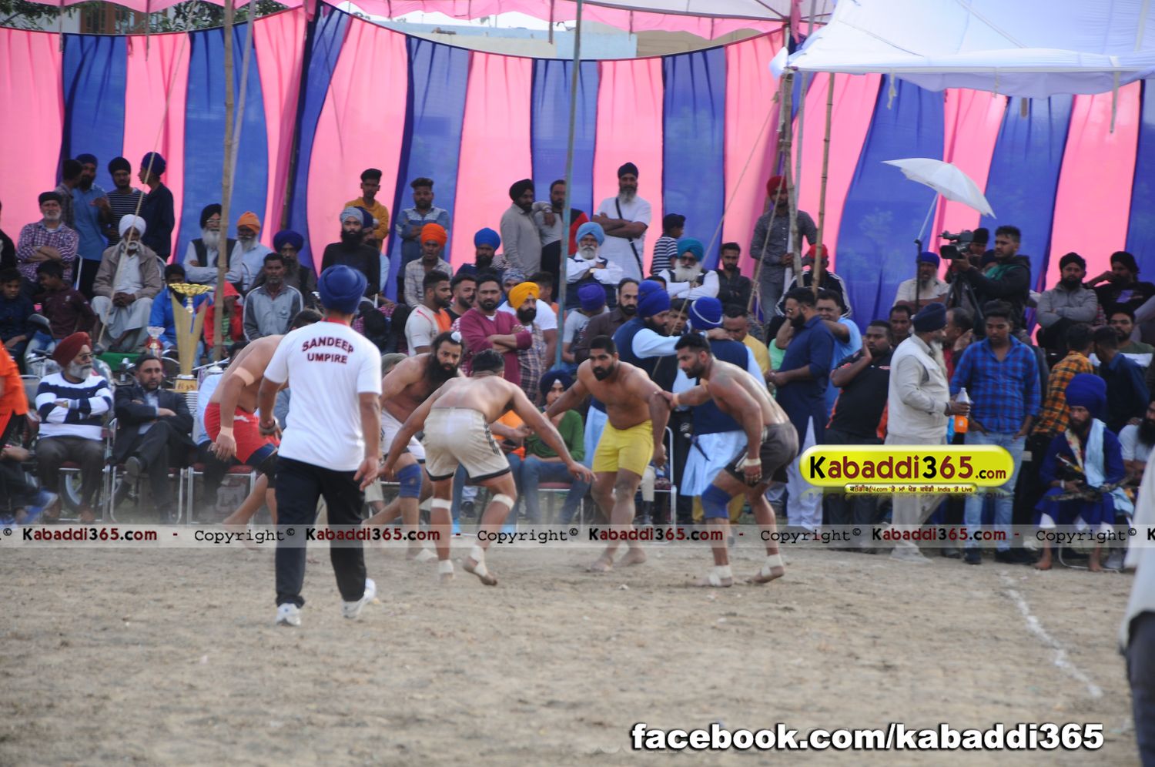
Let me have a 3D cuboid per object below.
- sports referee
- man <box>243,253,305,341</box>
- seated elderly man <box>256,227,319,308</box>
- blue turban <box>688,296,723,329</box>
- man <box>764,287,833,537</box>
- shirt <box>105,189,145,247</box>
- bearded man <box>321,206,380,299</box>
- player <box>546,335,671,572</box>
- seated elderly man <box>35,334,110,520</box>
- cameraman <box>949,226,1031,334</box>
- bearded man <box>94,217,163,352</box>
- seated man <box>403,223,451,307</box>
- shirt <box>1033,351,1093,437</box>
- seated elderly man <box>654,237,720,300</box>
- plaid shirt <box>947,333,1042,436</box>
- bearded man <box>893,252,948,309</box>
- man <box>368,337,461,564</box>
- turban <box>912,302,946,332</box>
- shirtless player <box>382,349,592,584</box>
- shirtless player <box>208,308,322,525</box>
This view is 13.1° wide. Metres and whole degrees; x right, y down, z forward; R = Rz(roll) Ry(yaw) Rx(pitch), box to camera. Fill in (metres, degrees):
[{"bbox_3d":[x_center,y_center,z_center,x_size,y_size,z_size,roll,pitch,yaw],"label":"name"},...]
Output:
[{"bbox_3d":[-1.298,0.312,25.400,0.620,1.822,0.460,2,1,7],"label":"sports referee"},{"bbox_3d":[-2.577,-0.548,42.700,0.530,1.170,0.720,2,1,0],"label":"man"},{"bbox_3d":[-2.611,-0.739,45.000,0.570,1.300,0.750,2,1,-3],"label":"seated elderly man"},{"bbox_3d":[0.912,-0.504,35.800,0.235,0.235,0.250,2,1,-34],"label":"blue turban"},{"bbox_3d":[1.607,0.206,36.500,0.420,1.807,0.520,1,1,-21],"label":"man"},{"bbox_3d":[-4.211,-1.496,47.000,0.460,0.660,0.260,2,1,-3],"label":"shirt"},{"bbox_3d":[-2.030,-0.940,45.000,0.550,1.300,0.780,2,1,-2],"label":"bearded man"},{"bbox_3d":[0.193,0.448,32.200,0.700,1.513,0.600,2,1,22],"label":"player"},{"bbox_3d":[-3.570,0.310,35.600,0.540,1.350,0.780,2,1,-7],"label":"seated elderly man"},{"bbox_3d":[3.278,-0.388,40.010,0.620,1.730,0.520,1,1,-37],"label":"cameraman"},{"bbox_3d":[-4.051,-0.906,45.300,0.620,1.220,0.820,2,1,2],"label":"bearded man"},{"bbox_3d":[-1.395,-0.859,46.700,0.480,1.280,0.720,2,1,-3],"label":"seated man"},{"bbox_3d":[3.400,0.079,35.000,0.480,0.640,0.330,9,-2,20],"label":"shirt"},{"bbox_3d":[0.934,-0.629,43.008,0.560,1.250,0.720,2,1,3],"label":"seated elderly man"},{"bbox_3d":[2.671,0.009,32.200,0.570,0.630,0.290,2,1,7],"label":"plaid shirt"},{"bbox_3d":[3.160,-0.602,46.300,0.560,1.240,0.780,2,1,-3],"label":"bearded man"},{"bbox_3d":[-1.104,0.413,33.100,0.780,1.520,0.620,2,1,37],"label":"man"},{"bbox_3d":[2.417,-0.459,34.600,0.250,0.210,0.220,8,1,12],"label":"turban"},{"bbox_3d":[-0.536,0.496,29.900,1.150,1.405,0.780,2,1,22],"label":"shirtless player"},{"bbox_3d":[-2.076,0.306,33.500,0.800,1.604,0.650,2,1,38],"label":"shirtless player"}]

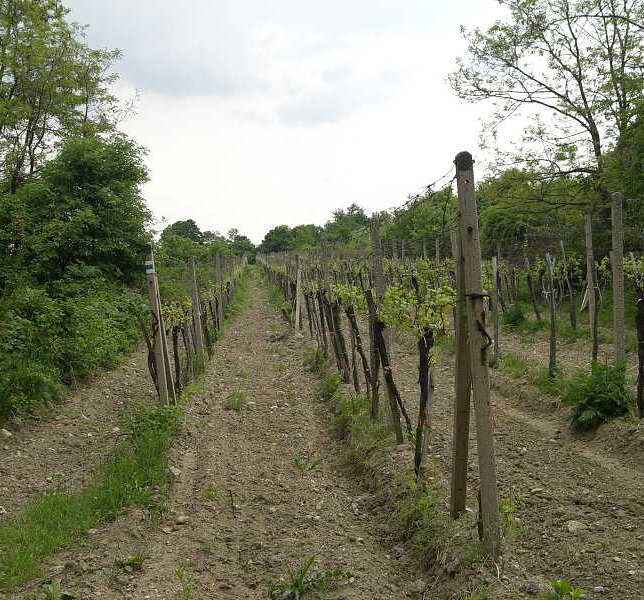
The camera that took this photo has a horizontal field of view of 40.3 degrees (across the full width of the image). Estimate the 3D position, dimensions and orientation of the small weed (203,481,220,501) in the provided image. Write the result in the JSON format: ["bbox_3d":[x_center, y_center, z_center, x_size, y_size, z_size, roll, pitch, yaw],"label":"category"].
[{"bbox_3d":[-0.755,1.302,6.000,0.125,0.100,0.120,-2,2,-4],"label":"small weed"}]

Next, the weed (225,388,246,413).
[{"bbox_3d":[-0.936,1.087,9.500,0.225,0.220,0.200,-2,2,-4],"label":"weed"}]

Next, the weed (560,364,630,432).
[{"bbox_3d":[2.344,0.824,7.500,0.500,0.500,0.450,-2,2,-4],"label":"weed"}]

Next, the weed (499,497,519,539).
[{"bbox_3d":[1.041,1.214,4.900,0.095,0.200,0.100,-2,2,-4],"label":"weed"}]

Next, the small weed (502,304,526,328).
[{"bbox_3d":[3.332,0.286,15.200,0.420,0.390,0.380,-1,2,0],"label":"small weed"}]

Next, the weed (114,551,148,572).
[{"bbox_3d":[-1.003,1.370,4.600,0.165,0.090,0.150,-1,2,0],"label":"weed"}]

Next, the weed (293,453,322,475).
[{"bbox_3d":[-0.111,1.257,6.750,0.225,0.125,0.190,-2,2,-4],"label":"weed"}]

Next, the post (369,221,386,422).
[{"bbox_3d":[0.485,0.177,7.600,0.100,1.800,0.100,-3,2,5],"label":"post"}]

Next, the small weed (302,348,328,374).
[{"bbox_3d":[-0.082,0.777,11.100,0.320,0.290,0.300,-1,2,0],"label":"small weed"}]

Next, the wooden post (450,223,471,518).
[{"bbox_3d":[0.808,0.400,5.050,0.085,1.700,0.090,1,2,5],"label":"wooden post"}]

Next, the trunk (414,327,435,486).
[{"bbox_3d":[0.677,0.703,5.800,0.120,1.040,0.120,1,2,5],"label":"trunk"}]

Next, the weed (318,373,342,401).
[{"bbox_3d":[0.096,0.975,9.900,0.270,0.260,0.250,-2,2,-4],"label":"weed"}]

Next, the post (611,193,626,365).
[{"bbox_3d":[2.800,-0.014,8.250,0.100,1.980,0.100,-3,2,-4],"label":"post"}]

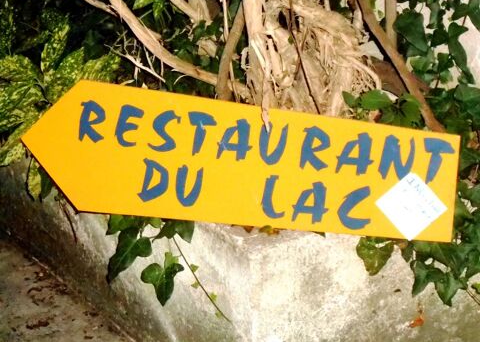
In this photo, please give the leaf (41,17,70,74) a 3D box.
[{"bbox_3d":[-0.374,-0.254,2.950,0.061,0.114,0.030,-3,-20,-10],"label":"leaf"}]

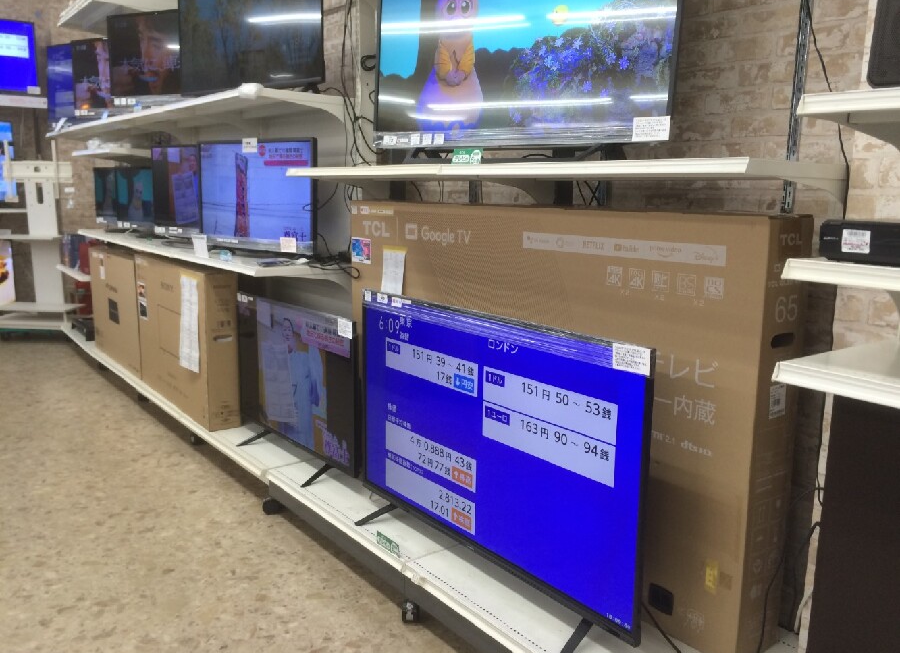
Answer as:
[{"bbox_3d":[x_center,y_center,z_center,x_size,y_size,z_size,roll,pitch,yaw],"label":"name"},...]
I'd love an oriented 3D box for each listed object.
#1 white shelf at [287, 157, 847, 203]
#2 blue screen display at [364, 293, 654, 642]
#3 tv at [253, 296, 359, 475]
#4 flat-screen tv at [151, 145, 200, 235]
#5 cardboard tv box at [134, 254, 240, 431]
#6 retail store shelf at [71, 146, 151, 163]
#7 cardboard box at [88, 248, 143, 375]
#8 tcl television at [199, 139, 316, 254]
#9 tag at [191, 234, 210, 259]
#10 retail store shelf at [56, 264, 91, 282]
[{"bbox_3d":[0.118,-0.408,2.129,0.390,0.085,1.785,-7,13,-38],"label":"white shelf"},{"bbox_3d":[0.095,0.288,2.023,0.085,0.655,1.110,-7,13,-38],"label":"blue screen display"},{"bbox_3d":[-0.574,0.174,2.846,0.085,0.530,0.920,-7,13,-38],"label":"tv"},{"bbox_3d":[-1.399,-0.701,3.898,0.085,0.425,0.710,-7,13,-38],"label":"flat-screen tv"},{"bbox_3d":[-1.294,0.032,3.647,0.137,0.681,1.030,-7,13,-36],"label":"cardboard tv box"},{"bbox_3d":[-2.337,-1.178,5.194,0.270,0.050,0.890,-7,13,-38],"label":"retail store shelf"},{"bbox_3d":[-1.934,-0.112,4.497,0.137,0.645,1.070,-7,13,-36],"label":"cardboard box"},{"bbox_3d":[-0.762,-0.527,3.047,0.727,0.430,0.085,9,13,38],"label":"tcl television"},{"bbox_3d":[-1.046,-0.340,3.176,0.080,0.105,0.030,7,12,30],"label":"tag"},{"bbox_3d":[-2.425,-0.387,5.274,0.440,0.035,0.890,-7,13,-37],"label":"retail store shelf"}]

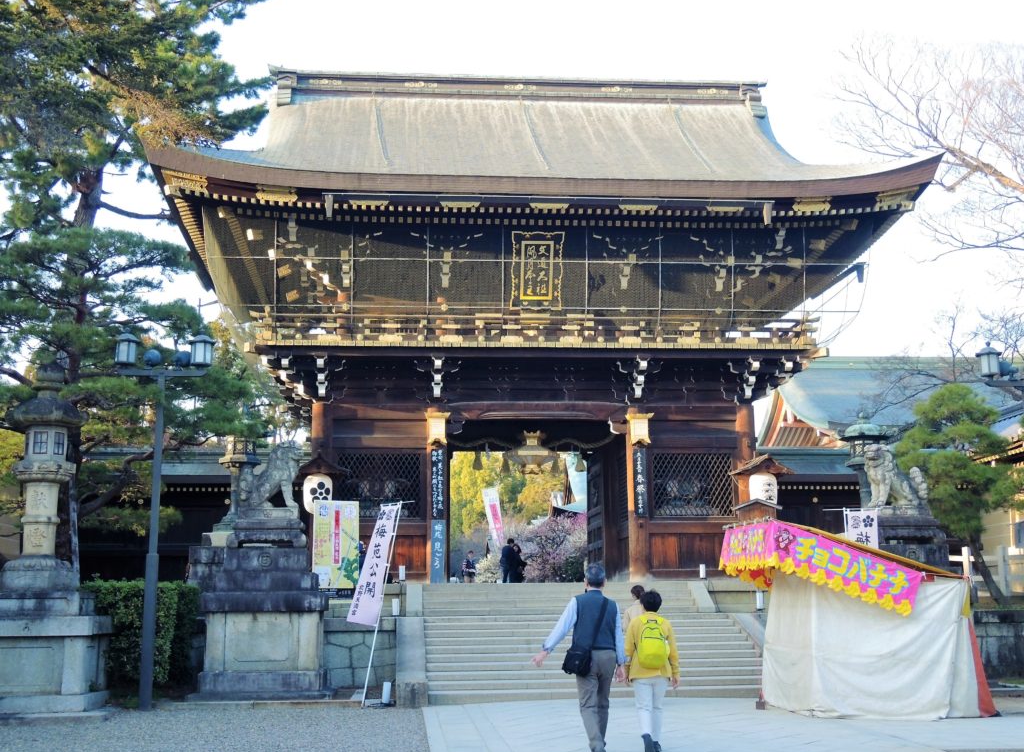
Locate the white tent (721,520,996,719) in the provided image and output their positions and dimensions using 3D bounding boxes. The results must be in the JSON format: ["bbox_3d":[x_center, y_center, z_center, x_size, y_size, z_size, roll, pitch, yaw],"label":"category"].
[{"bbox_3d":[4.397,3.113,14.586,2.600,2.370,2.250,0,-10,-5],"label":"white tent"}]

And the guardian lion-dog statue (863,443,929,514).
[{"bbox_3d":[6.505,1.722,19.013,0.970,1.119,0.544,3,-12,-19],"label":"guardian lion-dog statue"}]

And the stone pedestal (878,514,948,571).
[{"bbox_3d":[6.314,3.542,17.869,2.000,2.570,1.650,0,-10,-5],"label":"stone pedestal"}]

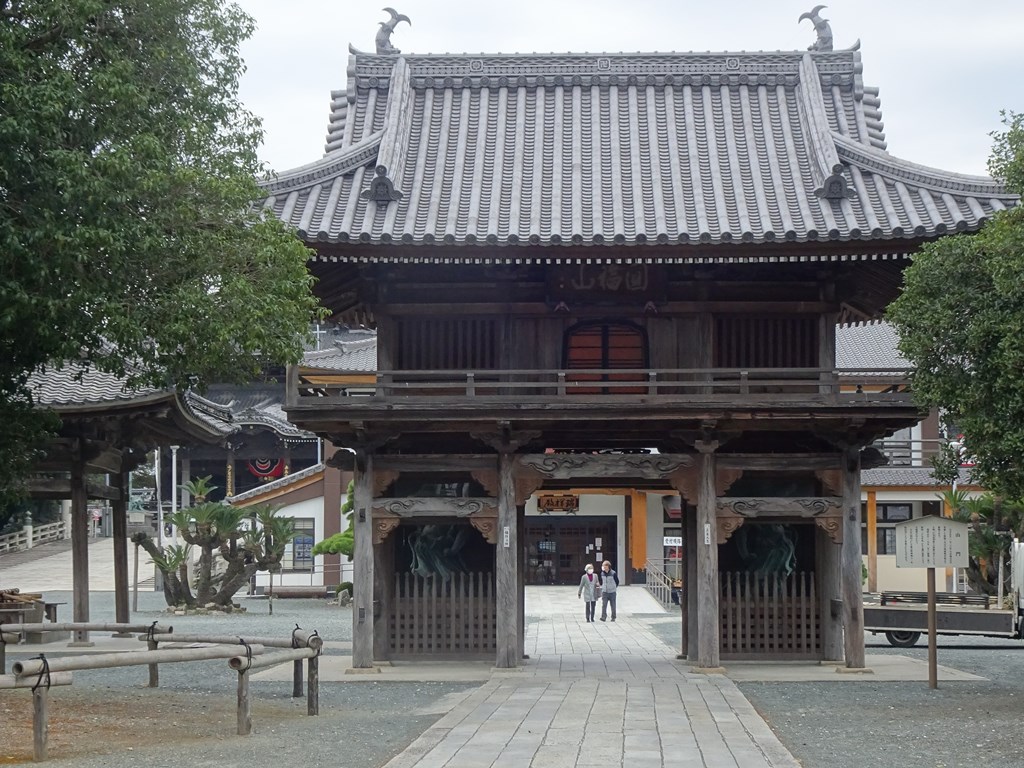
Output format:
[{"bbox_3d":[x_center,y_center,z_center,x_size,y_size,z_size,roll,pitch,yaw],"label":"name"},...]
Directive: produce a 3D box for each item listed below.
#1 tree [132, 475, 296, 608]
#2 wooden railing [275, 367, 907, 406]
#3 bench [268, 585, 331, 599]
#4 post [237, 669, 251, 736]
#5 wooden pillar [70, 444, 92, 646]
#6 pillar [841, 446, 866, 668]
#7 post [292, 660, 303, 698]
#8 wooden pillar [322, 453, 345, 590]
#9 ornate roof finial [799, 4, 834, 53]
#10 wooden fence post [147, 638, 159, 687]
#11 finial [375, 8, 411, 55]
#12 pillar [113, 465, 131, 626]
[{"bbox_3d":[-9.206,4.998,47.818,4.900,4.100,4.400,0,-7,0],"label":"tree"},{"bbox_3d":[1.320,0.025,22.203,9.167,0.545,0.160,0,-7,2],"label":"wooden railing"},{"bbox_3d":[-8.378,8.230,60.729,2.450,0.540,0.450,0,-7,0],"label":"bench"},{"bbox_3d":[-2.519,2.999,14.556,0.120,0.610,0.120,0,-7,0],"label":"post"},{"bbox_3d":[-8.119,3.018,28.968,0.300,3.694,0.300,-3,-8,1],"label":"wooden pillar"},{"bbox_3d":[5.051,2.547,22.745,0.300,3.252,0.300,0,-7,2],"label":"pillar"},{"bbox_3d":[-2.551,3.447,18.470,0.115,0.610,0.115,0,-7,0],"label":"post"},{"bbox_3d":[-6.657,4.956,57.050,0.600,5.138,0.600,0,-7,2],"label":"wooden pillar"},{"bbox_3d":[5.057,-5.904,25.555,0.581,0.813,0.340,0,-7,2],"label":"ornate roof finial"},{"bbox_3d":[-4.639,3.621,19.992,0.115,0.610,0.115,0,-7,0],"label":"wooden fence post"},{"bbox_3d":[-1.999,-5.911,25.779,0.597,0.803,0.340,0,-7,2],"label":"finial"},{"bbox_3d":[-7.930,3.339,31.398,0.265,3.500,0.265,-2,-7,0],"label":"pillar"}]

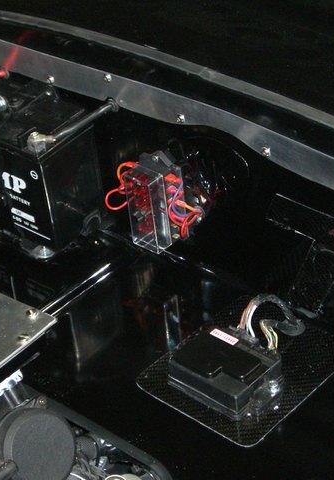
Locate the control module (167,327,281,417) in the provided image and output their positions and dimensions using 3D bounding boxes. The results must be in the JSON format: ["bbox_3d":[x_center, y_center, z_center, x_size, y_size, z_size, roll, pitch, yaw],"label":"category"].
[{"bbox_3d":[0.059,0.130,1.440,0.101,0.029,0.071,23,46,35],"label":"control module"}]

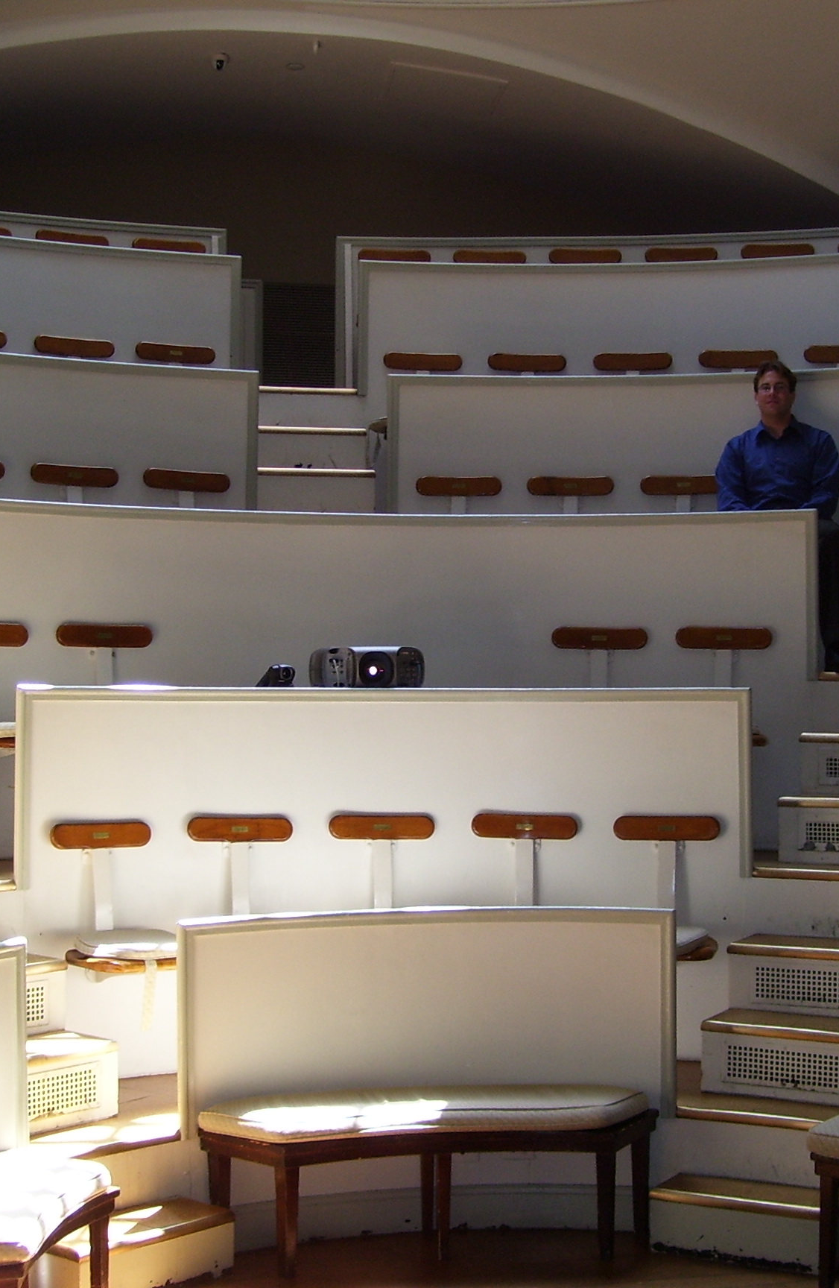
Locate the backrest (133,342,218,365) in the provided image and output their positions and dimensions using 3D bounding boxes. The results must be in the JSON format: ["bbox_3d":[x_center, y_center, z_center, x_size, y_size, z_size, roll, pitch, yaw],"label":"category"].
[{"bbox_3d":[-1.114,-1.334,8.165,0.357,0.088,0.055,1,-1,-18],"label":"backrest"}]

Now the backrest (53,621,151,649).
[{"bbox_3d":[-1.110,-0.029,6.303,0.352,0.085,0.038,1,-3,-28],"label":"backrest"}]

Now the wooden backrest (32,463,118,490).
[{"bbox_3d":[-1.429,-0.698,7.407,0.378,0.090,0.050,1,-2,-28],"label":"wooden backrest"}]

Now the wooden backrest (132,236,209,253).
[{"bbox_3d":[-1.192,-1.889,8.532,0.352,0.085,0.038,1,-3,-17],"label":"wooden backrest"}]

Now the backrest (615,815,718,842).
[{"bbox_3d":[0.871,0.650,6.278,0.380,0.093,0.042,0,-2,14],"label":"backrest"}]

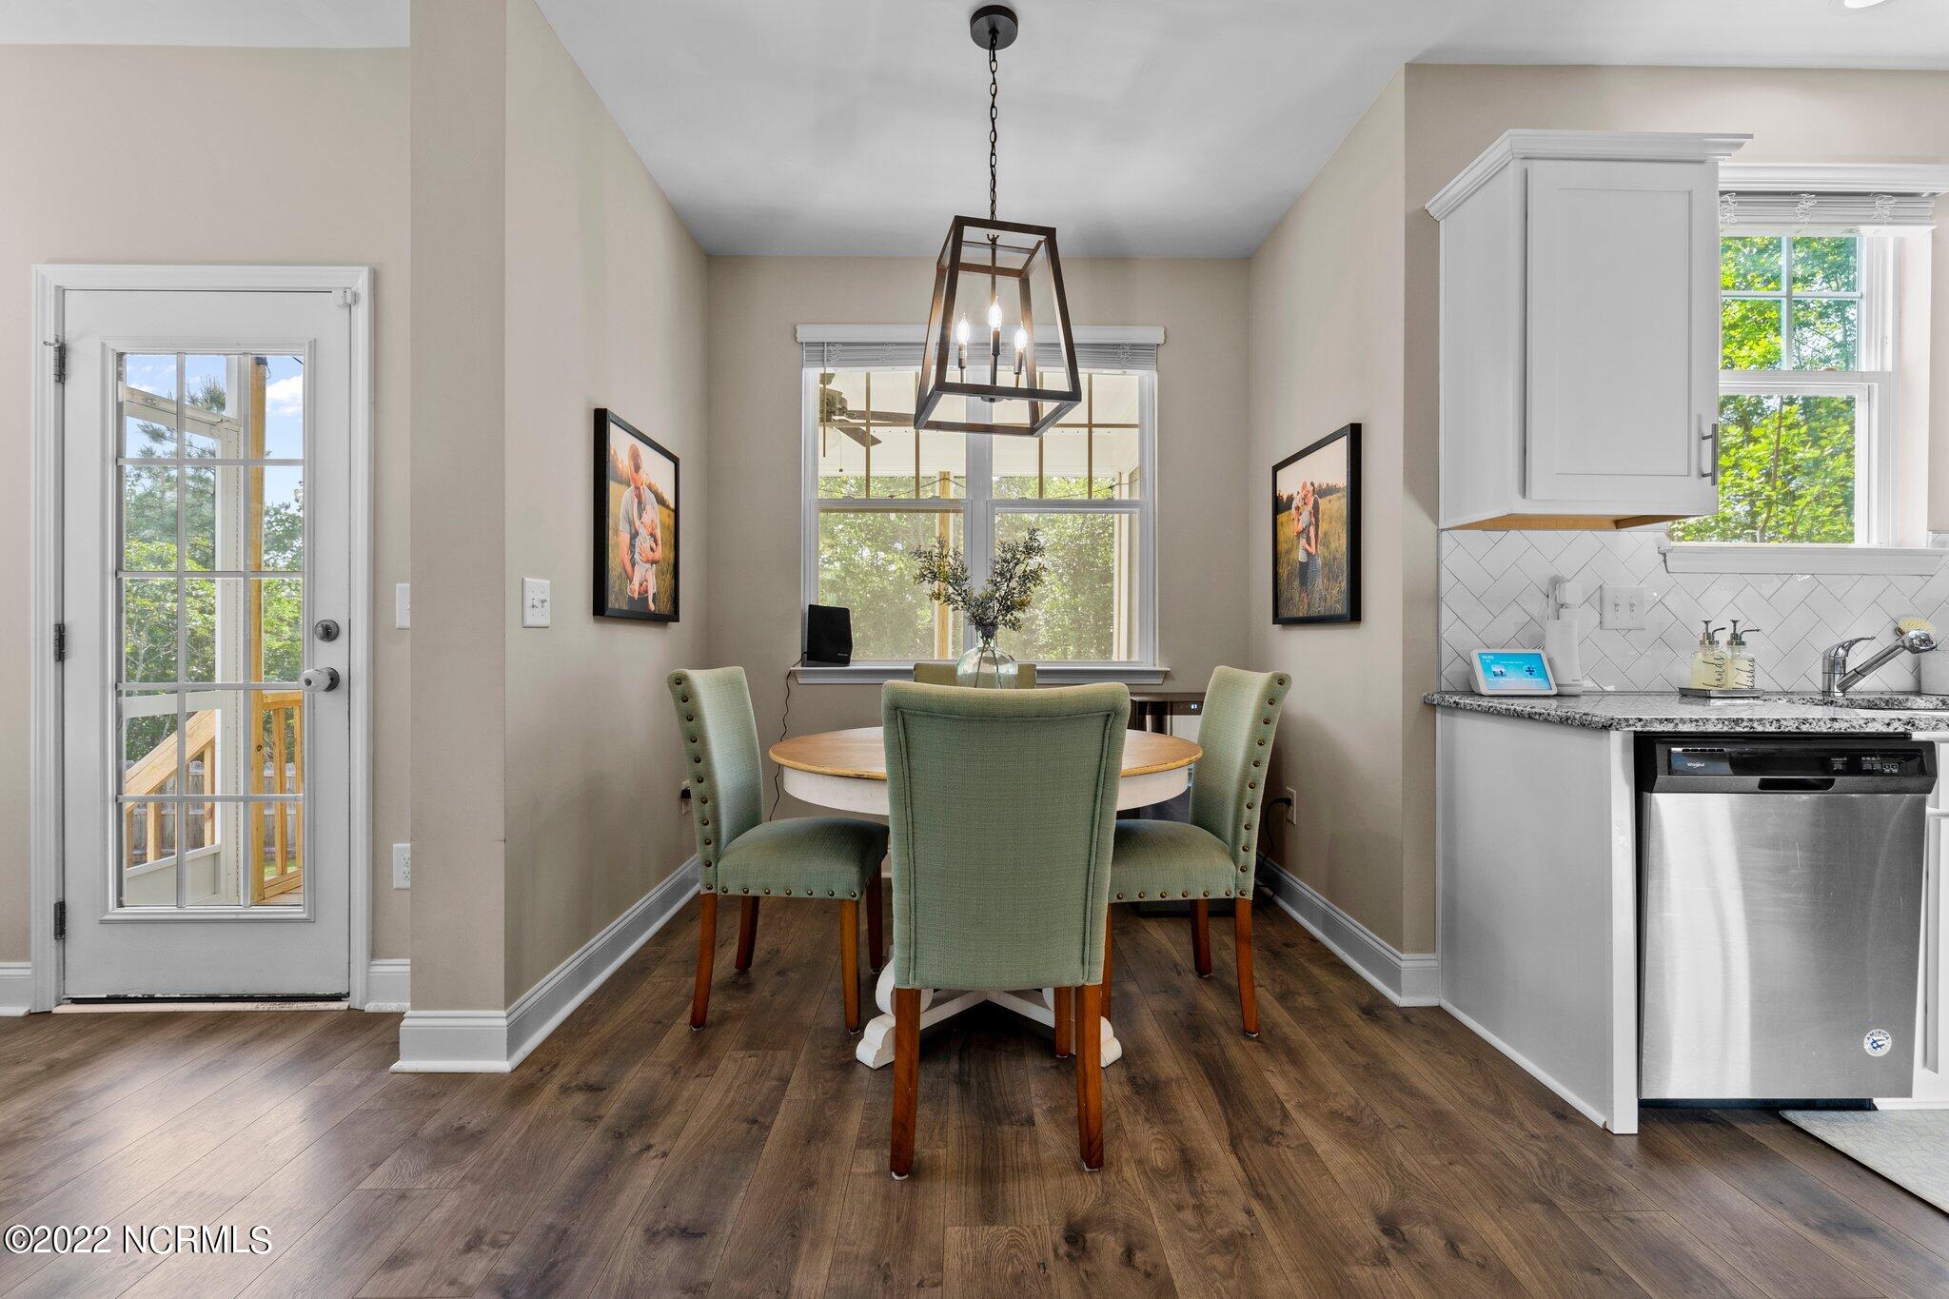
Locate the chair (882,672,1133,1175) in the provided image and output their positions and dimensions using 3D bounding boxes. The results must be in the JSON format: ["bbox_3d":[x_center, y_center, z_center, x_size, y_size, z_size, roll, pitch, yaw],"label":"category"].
[{"bbox_3d":[0.052,0.547,1.706,0.470,0.975,0.555,0,1,-2],"label":"chair"}]

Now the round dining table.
[{"bbox_3d":[0.036,0.658,2.233,1.220,0.762,1.220,0,0,0],"label":"round dining table"}]

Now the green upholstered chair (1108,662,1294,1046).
[{"bbox_3d":[0.535,0.543,2.206,0.555,0.975,0.470,0,1,-3],"label":"green upholstered chair"}]

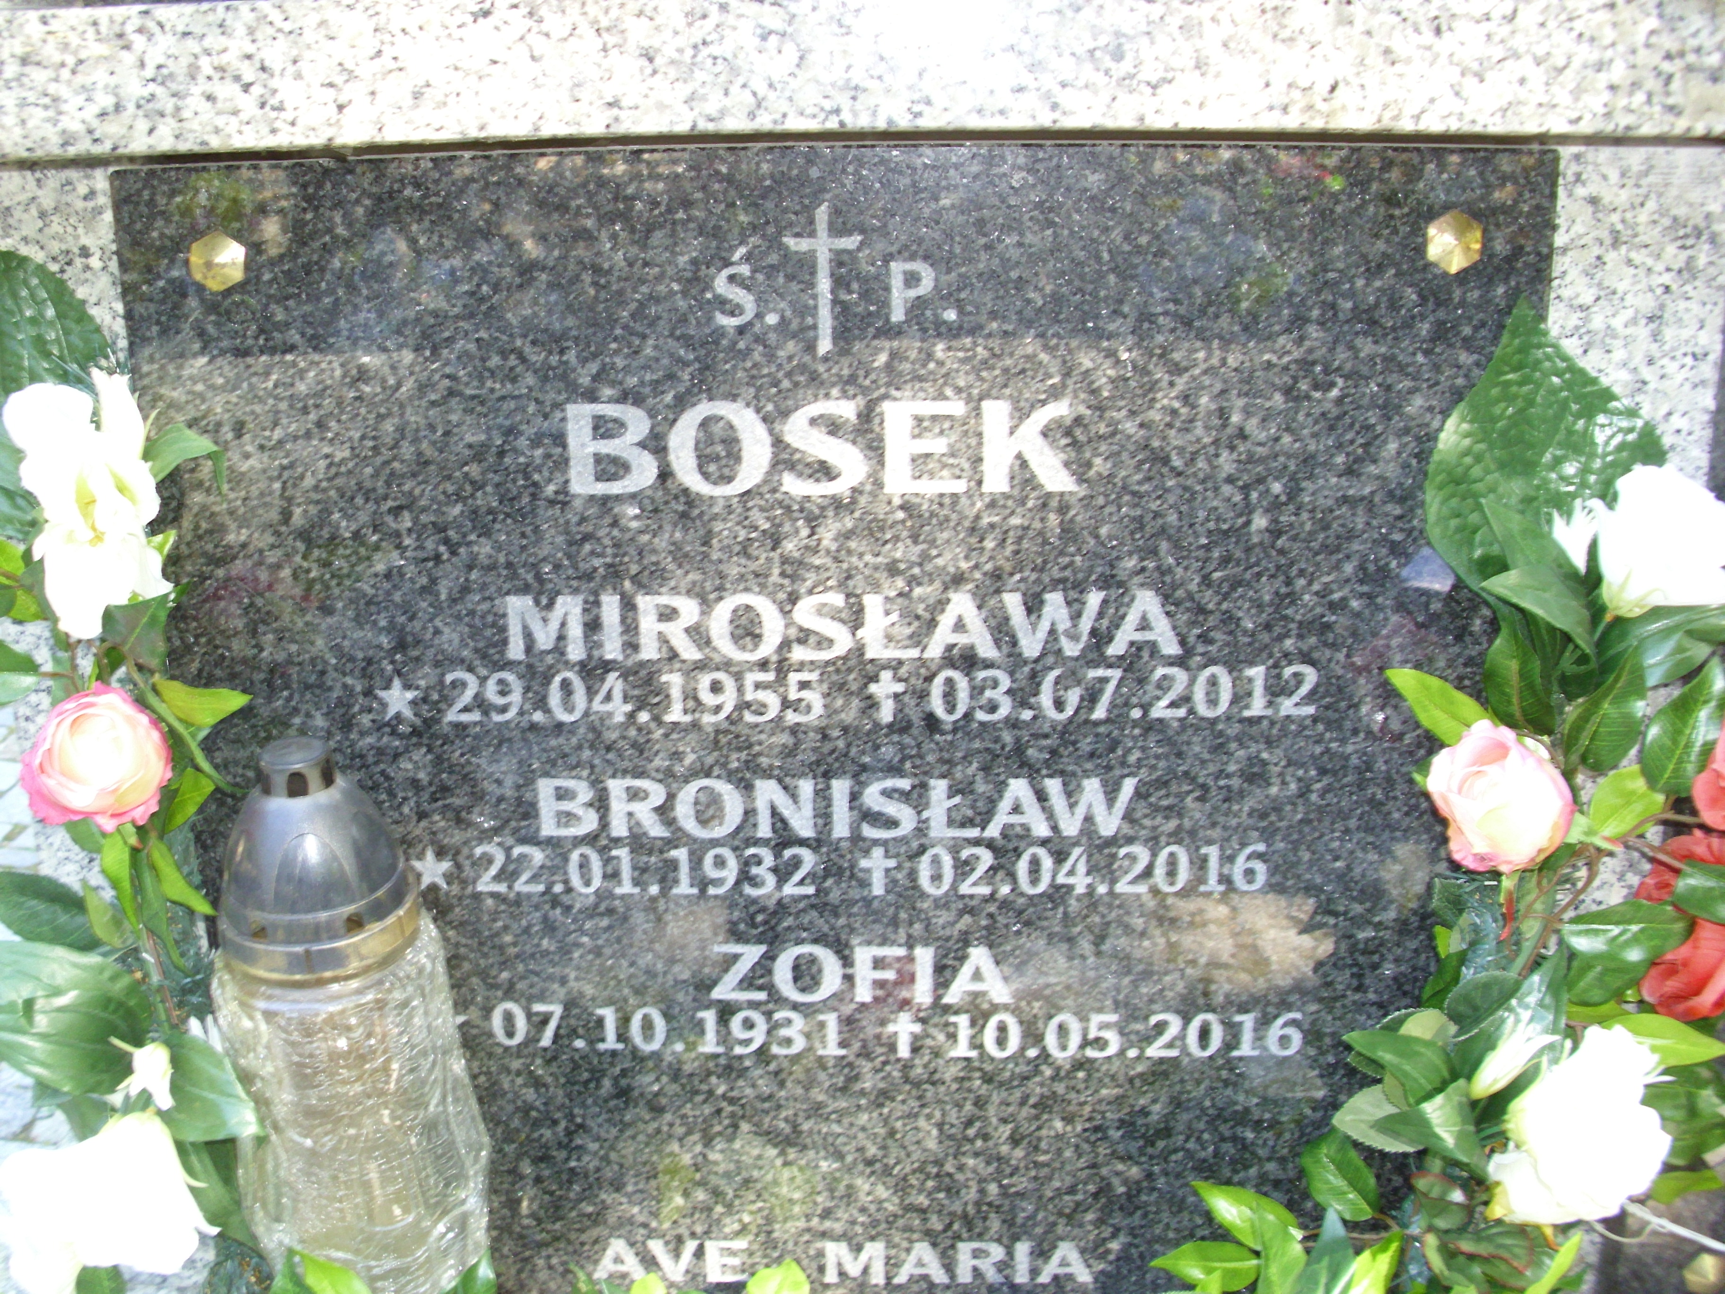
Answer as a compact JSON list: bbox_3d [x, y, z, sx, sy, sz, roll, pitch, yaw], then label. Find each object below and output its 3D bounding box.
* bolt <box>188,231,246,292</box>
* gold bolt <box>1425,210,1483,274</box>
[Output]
[{"bbox_3d":[-0.270,-0.161,0.731,0.024,0.026,0.009,1,18,1],"label":"bolt"},{"bbox_3d":[0.247,-0.168,0.726,0.024,0.026,0.009,1,18,1],"label":"gold bolt"}]

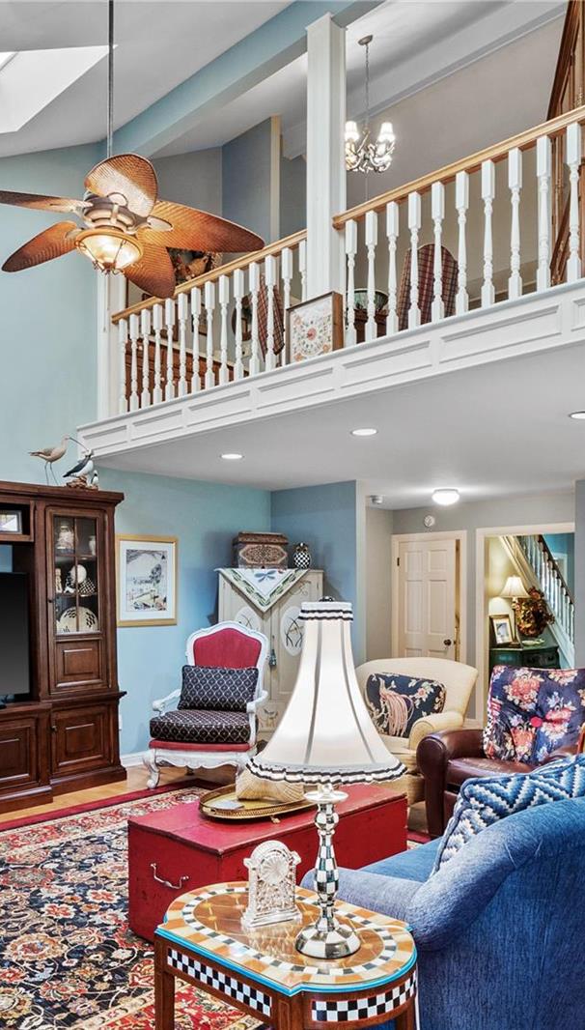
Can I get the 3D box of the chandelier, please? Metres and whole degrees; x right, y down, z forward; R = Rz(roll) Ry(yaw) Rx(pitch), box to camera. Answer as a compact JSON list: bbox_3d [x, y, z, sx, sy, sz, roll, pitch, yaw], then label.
[{"bbox_3d":[0.588,-3.197,5.350,0.450,1.080,0.450,0,-2,0],"label":"chandelier"}]

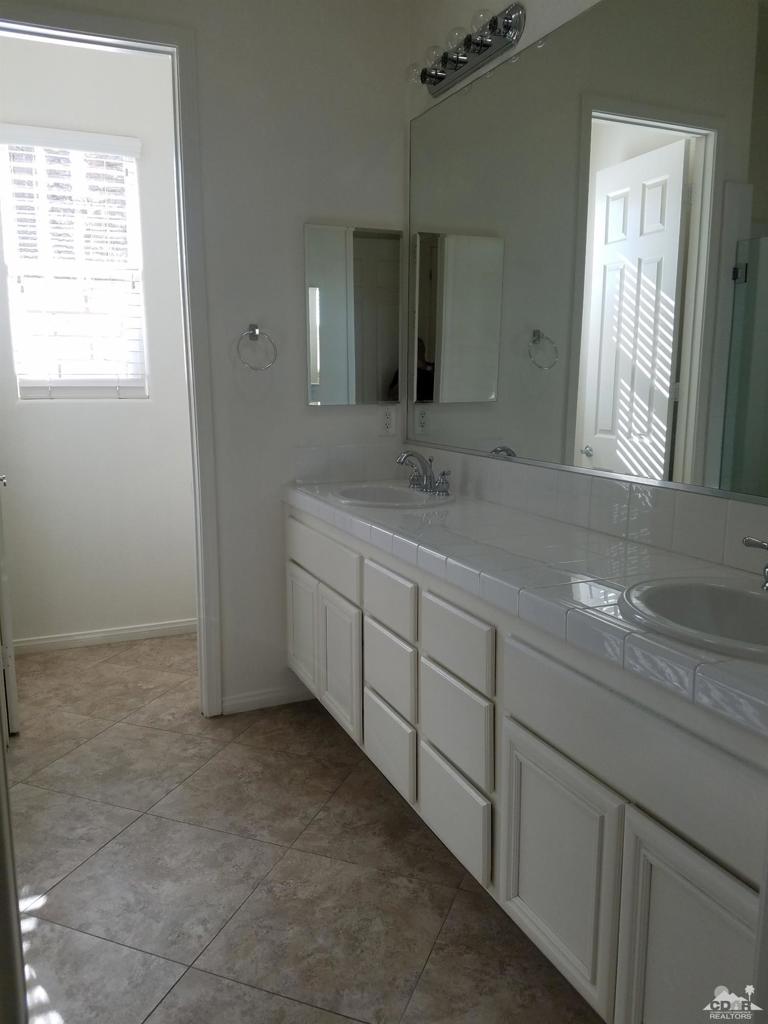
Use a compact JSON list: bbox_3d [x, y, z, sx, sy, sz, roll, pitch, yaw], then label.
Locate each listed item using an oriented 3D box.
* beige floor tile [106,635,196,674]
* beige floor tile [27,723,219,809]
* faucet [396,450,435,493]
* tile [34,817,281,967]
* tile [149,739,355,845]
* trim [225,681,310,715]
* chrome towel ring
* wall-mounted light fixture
[{"bbox_3d":[-0.994,0.682,3.735,0.487,0.010,0.487,4,11,20],"label":"beige floor tile"},{"bbox_3d":[-0.872,0.872,2.663,0.487,0.010,0.487,4,11,20],"label":"beige floor tile"},{"bbox_3d":[0.119,-0.147,2.798,0.150,0.150,0.058,-5,11,-24],"label":"faucet"},{"bbox_3d":[-0.581,0.981,2.044,0.487,0.010,0.487,4,11,20],"label":"tile"},{"bbox_3d":[-0.412,0.901,2.497,0.487,0.010,0.487,4,11,20],"label":"tile"},{"bbox_3d":[-0.454,0.749,3.116,0.399,0.073,0.014,-5,11,-24],"label":"trim"},{"bbox_3d":[-0.468,-0.605,2.827,0.147,0.168,0.066,-5,11,-24],"label":"chrome towel ring"},{"bbox_3d":[0.224,-1.491,2.486,0.150,0.115,0.610,-5,11,-24],"label":"wall-mounted light fixture"}]

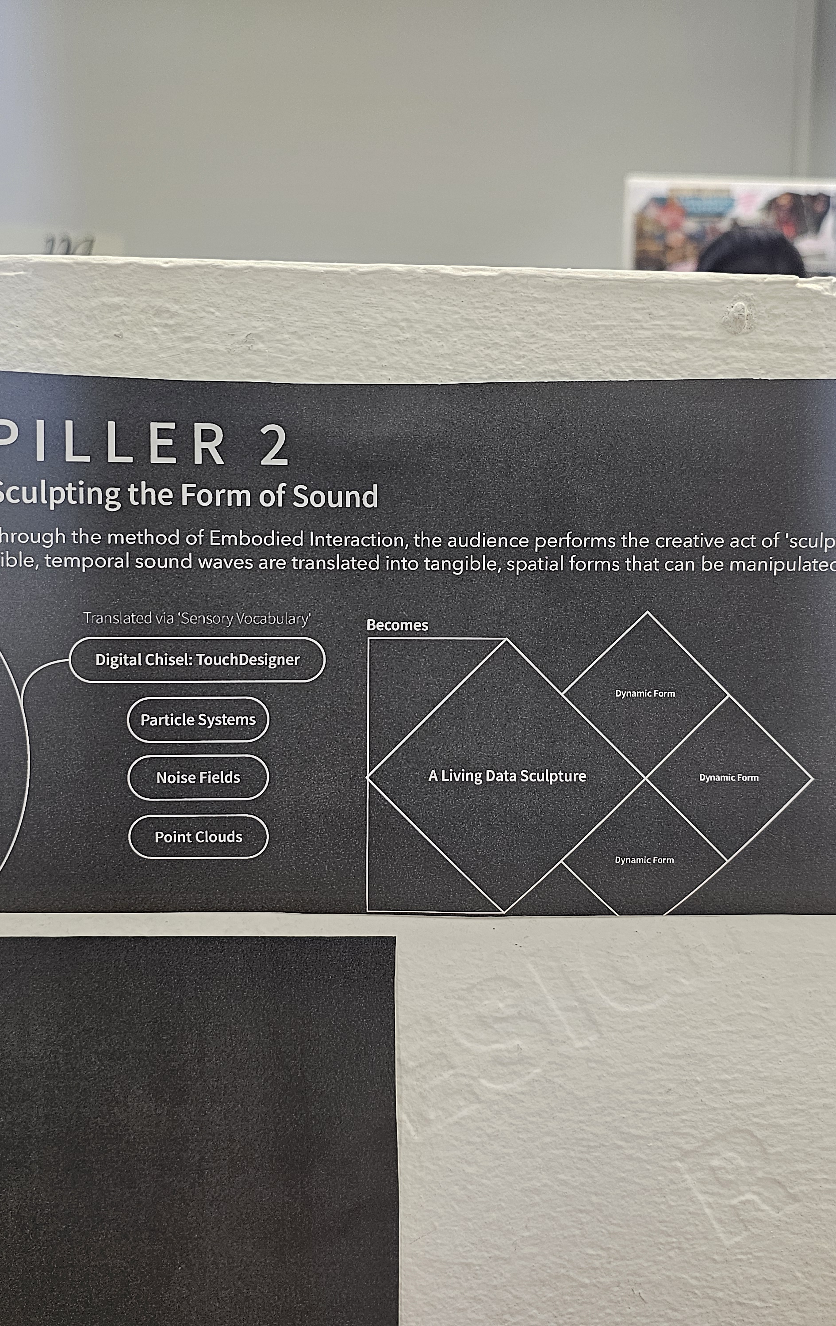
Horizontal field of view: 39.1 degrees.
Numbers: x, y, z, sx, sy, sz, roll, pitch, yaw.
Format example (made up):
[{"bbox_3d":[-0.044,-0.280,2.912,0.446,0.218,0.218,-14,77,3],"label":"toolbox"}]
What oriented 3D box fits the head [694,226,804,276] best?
[{"bbox_3d":[0.538,-0.576,1.900,0.180,0.240,0.210,1,5,3],"label":"head"}]

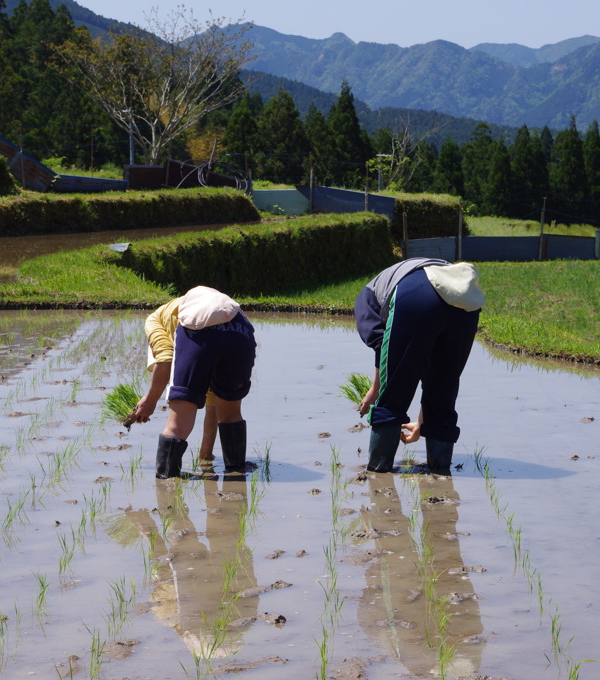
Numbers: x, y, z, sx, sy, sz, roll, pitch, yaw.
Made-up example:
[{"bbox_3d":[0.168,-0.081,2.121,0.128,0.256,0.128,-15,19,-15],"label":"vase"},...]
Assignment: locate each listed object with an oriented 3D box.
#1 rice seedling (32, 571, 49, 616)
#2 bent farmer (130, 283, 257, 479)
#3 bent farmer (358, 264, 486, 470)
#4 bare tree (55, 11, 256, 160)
[{"bbox_3d":[-0.749,0.734,6.715,0.055,0.141,0.050,0,4,0],"label":"rice seedling"},{"bbox_3d":[-0.455,0.175,9.870,0.520,0.811,0.800,-2,5,-22],"label":"bent farmer"},{"bbox_3d":[0.508,0.116,9.896,0.540,0.926,0.850,-2,5,-20],"label":"bent farmer"},{"bbox_3d":[-3.522,-6.046,56.000,4.712,3.942,4.500,0,4,0],"label":"bare tree"}]

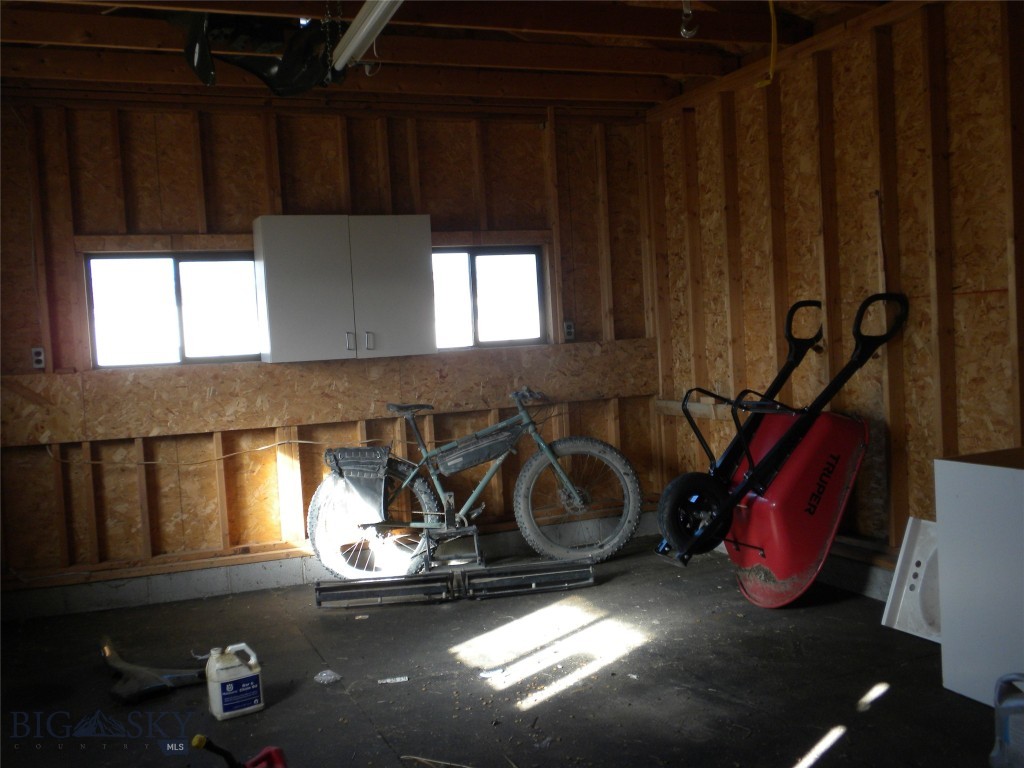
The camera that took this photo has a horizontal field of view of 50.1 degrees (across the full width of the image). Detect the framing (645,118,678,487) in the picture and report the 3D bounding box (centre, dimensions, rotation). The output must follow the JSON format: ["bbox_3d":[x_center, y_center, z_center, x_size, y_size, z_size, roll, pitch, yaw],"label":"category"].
[{"bbox_3d":[0.953,-0.444,6.889,0.089,2.406,0.038,-4,3,-22],"label":"framing"}]

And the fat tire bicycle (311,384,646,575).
[{"bbox_3d":[-0.195,0.556,6.069,1.870,1.035,0.700,-4,2,-13],"label":"fat tire bicycle"}]

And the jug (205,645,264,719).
[{"bbox_3d":[-1.008,1.067,3.973,0.185,0.243,0.125,-5,3,-37],"label":"jug"}]

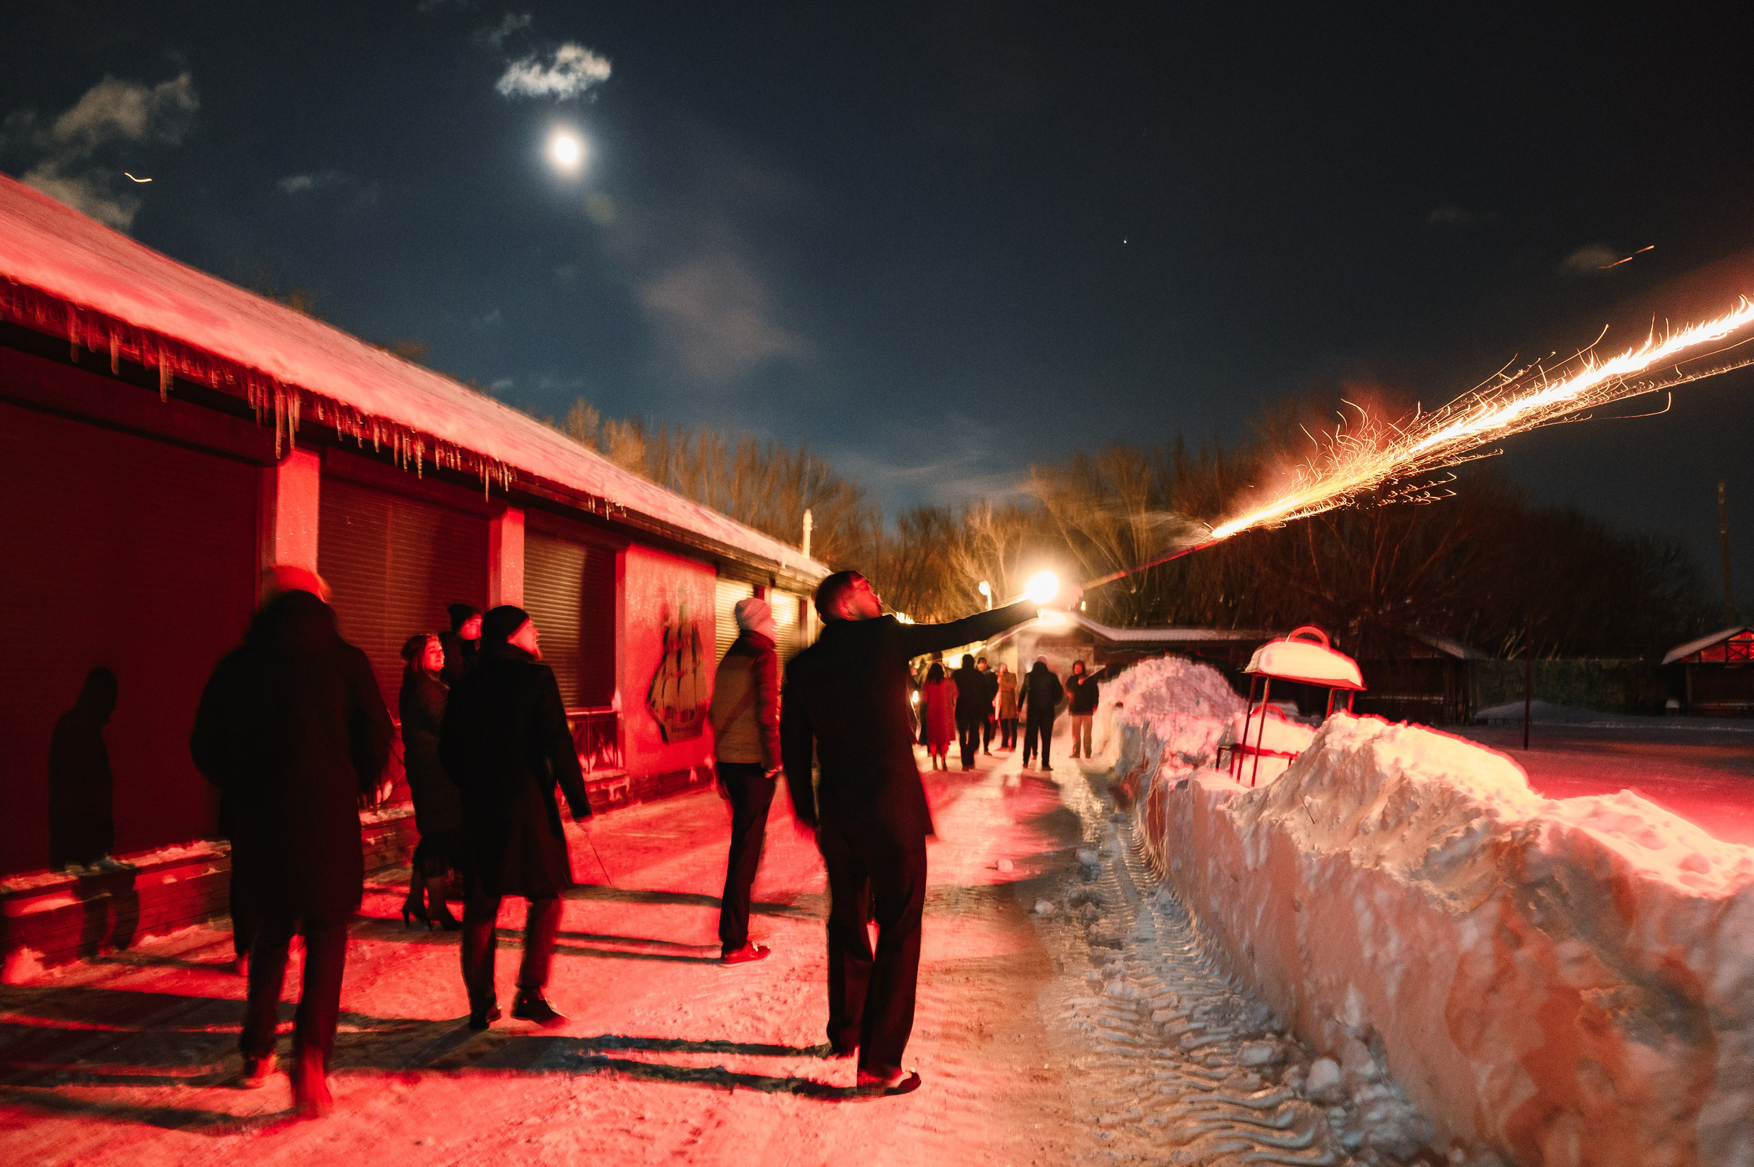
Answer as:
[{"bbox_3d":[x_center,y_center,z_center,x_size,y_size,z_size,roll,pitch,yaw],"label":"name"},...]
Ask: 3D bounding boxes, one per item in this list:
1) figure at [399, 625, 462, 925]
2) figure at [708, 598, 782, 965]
[{"bbox_3d":[-2.554,1.125,6.788,0.370,1.656,0.470,1,-5,-15],"label":"figure"},{"bbox_3d":[-0.670,0.976,5.956,0.380,1.798,0.500,3,-6,-38],"label":"figure"}]

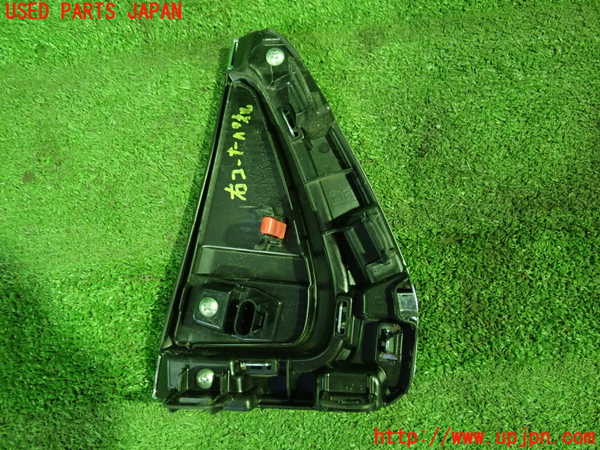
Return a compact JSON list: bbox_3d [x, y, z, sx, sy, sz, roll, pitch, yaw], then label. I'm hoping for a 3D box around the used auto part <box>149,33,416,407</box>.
[{"bbox_3d":[-0.011,-0.015,0.452,0.219,0.055,0.337,0,79,0],"label":"used auto part"}]

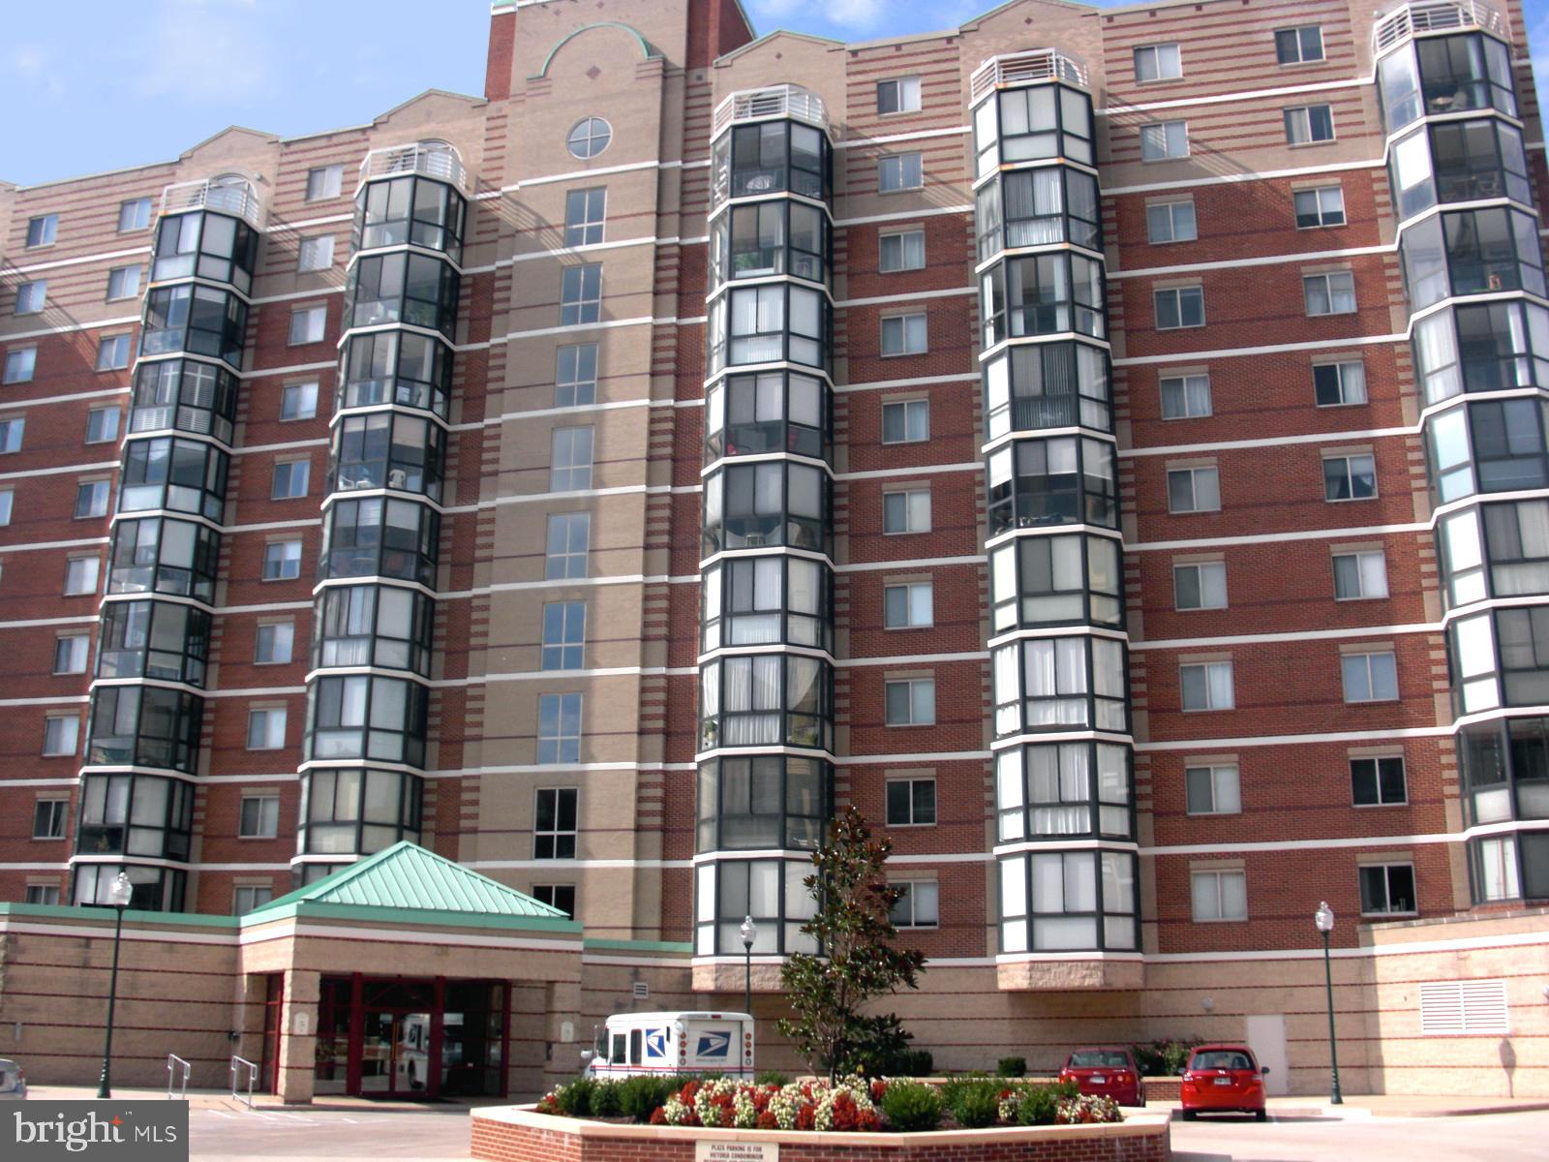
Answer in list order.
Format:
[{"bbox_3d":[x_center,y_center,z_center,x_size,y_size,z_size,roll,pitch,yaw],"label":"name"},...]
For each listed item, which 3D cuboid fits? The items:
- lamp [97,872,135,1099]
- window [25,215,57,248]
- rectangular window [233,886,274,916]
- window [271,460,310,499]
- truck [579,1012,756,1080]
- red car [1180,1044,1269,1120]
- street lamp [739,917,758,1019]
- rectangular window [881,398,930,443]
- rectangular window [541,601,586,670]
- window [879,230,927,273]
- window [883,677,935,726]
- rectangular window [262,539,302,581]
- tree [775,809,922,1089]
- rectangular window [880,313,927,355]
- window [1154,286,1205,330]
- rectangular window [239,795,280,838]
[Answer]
[{"bbox_3d":[-13.322,8.129,32.456,0.460,4.645,0.460,-4,-17,15],"label":"lamp"},{"bbox_3d":[-26.844,-12.802,58.968,1.357,1.304,0.120,-4,-17,15],"label":"window"},{"bbox_3d":[-15.588,9.700,48.126,1.340,1.290,0.150,-4,-17,15],"label":"rectangular window"},{"bbox_3d":[-15.672,-3.276,52.221,1.357,1.304,0.120,-4,-17,15],"label":"window"},{"bbox_3d":[-2.445,10.422,34.857,1.980,2.150,4.450,12,-20,-33],"label":"truck"},{"bbox_3d":[9.370,10.398,33.499,1.700,1.525,4.000,-4,-17,15],"label":"red car"},{"bbox_3d":[-0.635,10.201,38.464,0.410,4.436,0.410,-4,-17,15],"label":"street lamp"},{"bbox_3d":[3.774,-4.567,46.268,1.350,1.240,0.140,-4,-17,15],"label":"rectangular window"},{"bbox_3d":[-6.175,1.615,47.280,1.337,2.048,0.150,-4,-17,15],"label":"rectangular window"},{"bbox_3d":[3.842,-9.892,48.375,1.365,1.267,0.150,-4,-17,15],"label":"window"},{"bbox_3d":[3.766,3.378,44.967,1.390,1.290,0.130,-4,-17,15],"label":"window"},{"bbox_3d":[-15.680,-0.645,51.334,1.340,1.290,0.150,-4,-17,15],"label":"rectangular window"},{"bbox_3d":[0.993,4.845,20.860,1.942,3.972,1.884,-4,-17,15],"label":"tree"},{"bbox_3d":[3.844,-7.301,47.746,1.340,1.290,0.150,-4,-17,15],"label":"rectangular window"},{"bbox_3d":[11.478,-7.726,45.610,1.357,1.304,0.120,-4,-17,15],"label":"window"},{"bbox_3d":[-15.648,7.210,49.030,1.367,1.258,0.140,-4,-17,15],"label":"rectangular window"}]

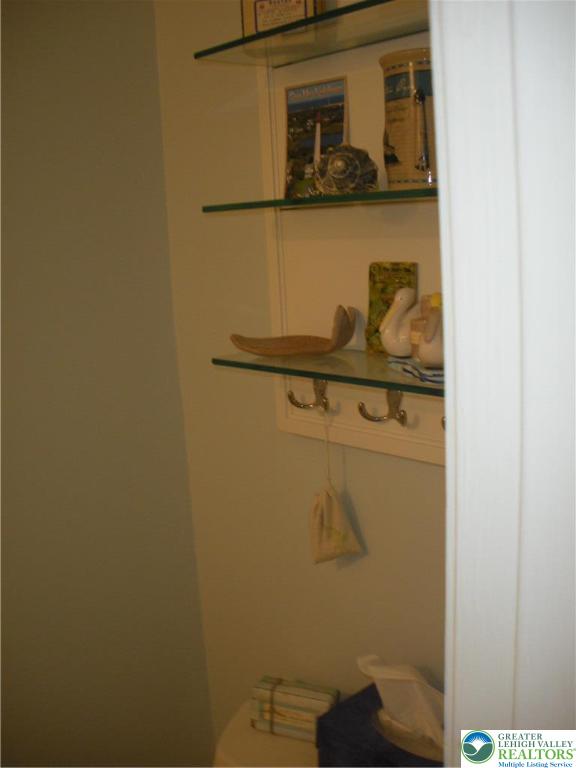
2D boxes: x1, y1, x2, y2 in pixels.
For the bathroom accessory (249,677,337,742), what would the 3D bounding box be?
[{"bbox_3d":[0.015,0.525,1.253,0.130,0.077,0.042,2,13,23],"label":"bathroom accessory"}]

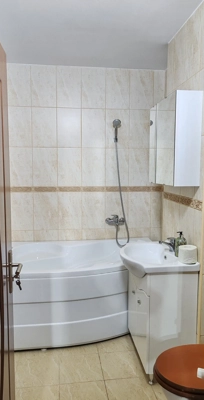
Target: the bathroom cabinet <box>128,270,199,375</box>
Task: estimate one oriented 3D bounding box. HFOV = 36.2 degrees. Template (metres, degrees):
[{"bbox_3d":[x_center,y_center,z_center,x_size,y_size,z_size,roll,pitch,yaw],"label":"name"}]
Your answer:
[{"bbox_3d":[0.409,0.752,2.259,0.310,0.660,0.585,-1,6,-8],"label":"bathroom cabinet"}]

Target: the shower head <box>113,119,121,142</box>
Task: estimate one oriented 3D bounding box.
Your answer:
[{"bbox_3d":[0.153,-0.706,3.172,0.085,0.240,0.100,-1,6,-8],"label":"shower head"}]

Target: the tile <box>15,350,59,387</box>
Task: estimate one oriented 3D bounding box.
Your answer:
[{"bbox_3d":[-0.442,1.183,2.152,0.297,0.010,0.303,-1,6,-8],"label":"tile"}]

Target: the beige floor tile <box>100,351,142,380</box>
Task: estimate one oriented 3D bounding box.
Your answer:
[{"bbox_3d":[0.141,1.176,2.230,0.297,0.010,0.303,-1,6,-8],"label":"beige floor tile"}]

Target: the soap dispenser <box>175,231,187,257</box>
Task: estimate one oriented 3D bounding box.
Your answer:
[{"bbox_3d":[0.535,0.294,2.107,0.076,0.173,0.068,-1,6,-8],"label":"soap dispenser"}]

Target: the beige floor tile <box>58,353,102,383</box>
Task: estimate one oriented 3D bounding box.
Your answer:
[{"bbox_3d":[-0.150,1.180,2.191,0.297,0.010,0.303,-1,6,-8],"label":"beige floor tile"}]

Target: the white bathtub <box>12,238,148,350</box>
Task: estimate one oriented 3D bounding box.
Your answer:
[{"bbox_3d":[-0.195,0.790,2.858,1.550,0.625,1.000,-1,6,-8],"label":"white bathtub"}]

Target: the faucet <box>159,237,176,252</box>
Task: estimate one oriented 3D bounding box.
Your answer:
[{"bbox_3d":[0.471,0.320,2.228,0.135,0.098,0.050,-1,6,-8],"label":"faucet"}]

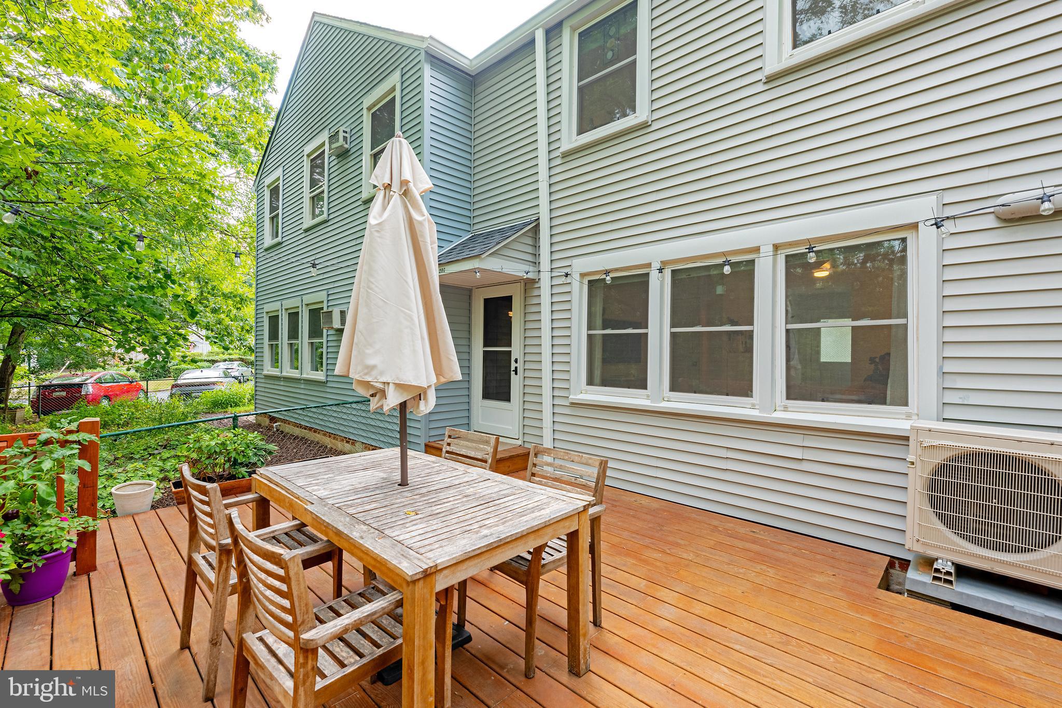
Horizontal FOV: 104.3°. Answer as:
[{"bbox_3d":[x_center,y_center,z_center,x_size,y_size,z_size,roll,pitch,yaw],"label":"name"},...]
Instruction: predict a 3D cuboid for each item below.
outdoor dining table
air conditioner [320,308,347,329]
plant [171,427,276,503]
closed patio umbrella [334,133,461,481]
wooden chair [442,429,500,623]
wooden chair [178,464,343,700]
[{"bbox_3d":[-0.636,1.019,2.075,1.671,0.749,0.893,-1,-1,43],"label":"outdoor dining table"},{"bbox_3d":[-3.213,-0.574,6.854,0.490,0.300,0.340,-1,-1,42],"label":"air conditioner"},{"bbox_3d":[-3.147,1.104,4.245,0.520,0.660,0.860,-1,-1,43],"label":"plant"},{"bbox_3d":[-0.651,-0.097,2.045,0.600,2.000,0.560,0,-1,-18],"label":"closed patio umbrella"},{"bbox_3d":[-0.615,0.968,2.638,0.550,0.860,0.570,-1,-1,43],"label":"wooden chair"},{"bbox_3d":[-1.286,0.963,1.986,0.550,0.860,0.570,-1,-1,43],"label":"wooden chair"}]

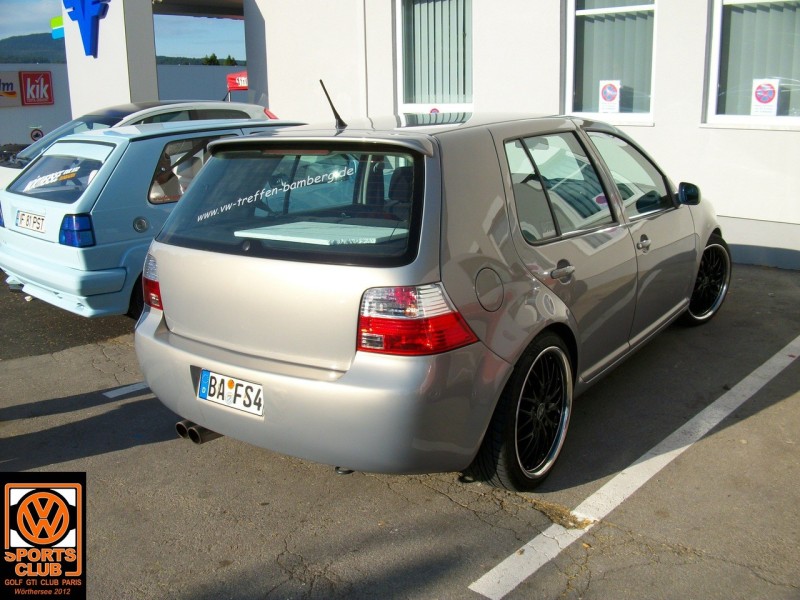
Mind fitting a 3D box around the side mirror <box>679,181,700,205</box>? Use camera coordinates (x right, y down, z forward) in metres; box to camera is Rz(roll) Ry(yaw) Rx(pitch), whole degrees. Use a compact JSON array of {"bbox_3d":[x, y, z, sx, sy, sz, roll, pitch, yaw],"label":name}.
[{"bbox_3d":[1.528,-0.554,4.141,0.155,0.135,0.110,8,17,34],"label":"side mirror"}]

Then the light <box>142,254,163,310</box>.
[{"bbox_3d":[-1.034,-0.122,3.252,0.345,0.265,0.230,8,17,34],"label":"light"}]

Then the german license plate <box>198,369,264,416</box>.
[{"bbox_3d":[-0.607,0.336,2.841,0.325,0.110,0.015,8,9,34],"label":"german license plate"}]

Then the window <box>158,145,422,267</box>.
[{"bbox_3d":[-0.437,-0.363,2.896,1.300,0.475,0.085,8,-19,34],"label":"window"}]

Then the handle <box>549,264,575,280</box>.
[{"bbox_3d":[0.610,-0.106,2.956,0.050,0.045,0.210,8,17,34],"label":"handle"}]

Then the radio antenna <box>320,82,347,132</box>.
[{"bbox_3d":[-0.260,-0.764,3.072,0.035,0.250,0.045,8,55,34],"label":"radio antenna"}]

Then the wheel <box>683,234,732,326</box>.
[{"bbox_3d":[1.911,-0.139,5.103,0.620,0.620,0.220,-13,19,-38],"label":"wheel"}]

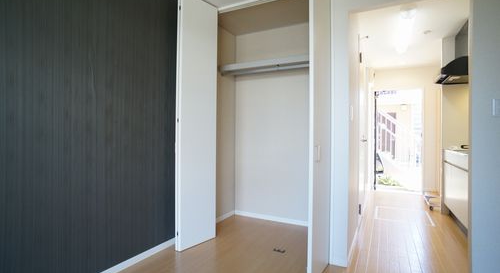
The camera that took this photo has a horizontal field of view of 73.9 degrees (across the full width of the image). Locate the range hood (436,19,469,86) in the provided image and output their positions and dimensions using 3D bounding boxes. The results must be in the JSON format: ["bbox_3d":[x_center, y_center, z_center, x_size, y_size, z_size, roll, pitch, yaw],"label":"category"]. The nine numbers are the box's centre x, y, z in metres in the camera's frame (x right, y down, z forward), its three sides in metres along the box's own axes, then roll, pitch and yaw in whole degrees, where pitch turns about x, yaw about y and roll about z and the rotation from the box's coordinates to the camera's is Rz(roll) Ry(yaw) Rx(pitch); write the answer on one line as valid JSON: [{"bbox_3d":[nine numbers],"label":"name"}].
[{"bbox_3d":[2.610,-1.020,3.990,0.620,0.640,0.670,0,0,26],"label":"range hood"}]

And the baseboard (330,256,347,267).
[{"bbox_3d":[0.703,0.989,2.635,0.137,0.062,0.015,0,0,27],"label":"baseboard"}]

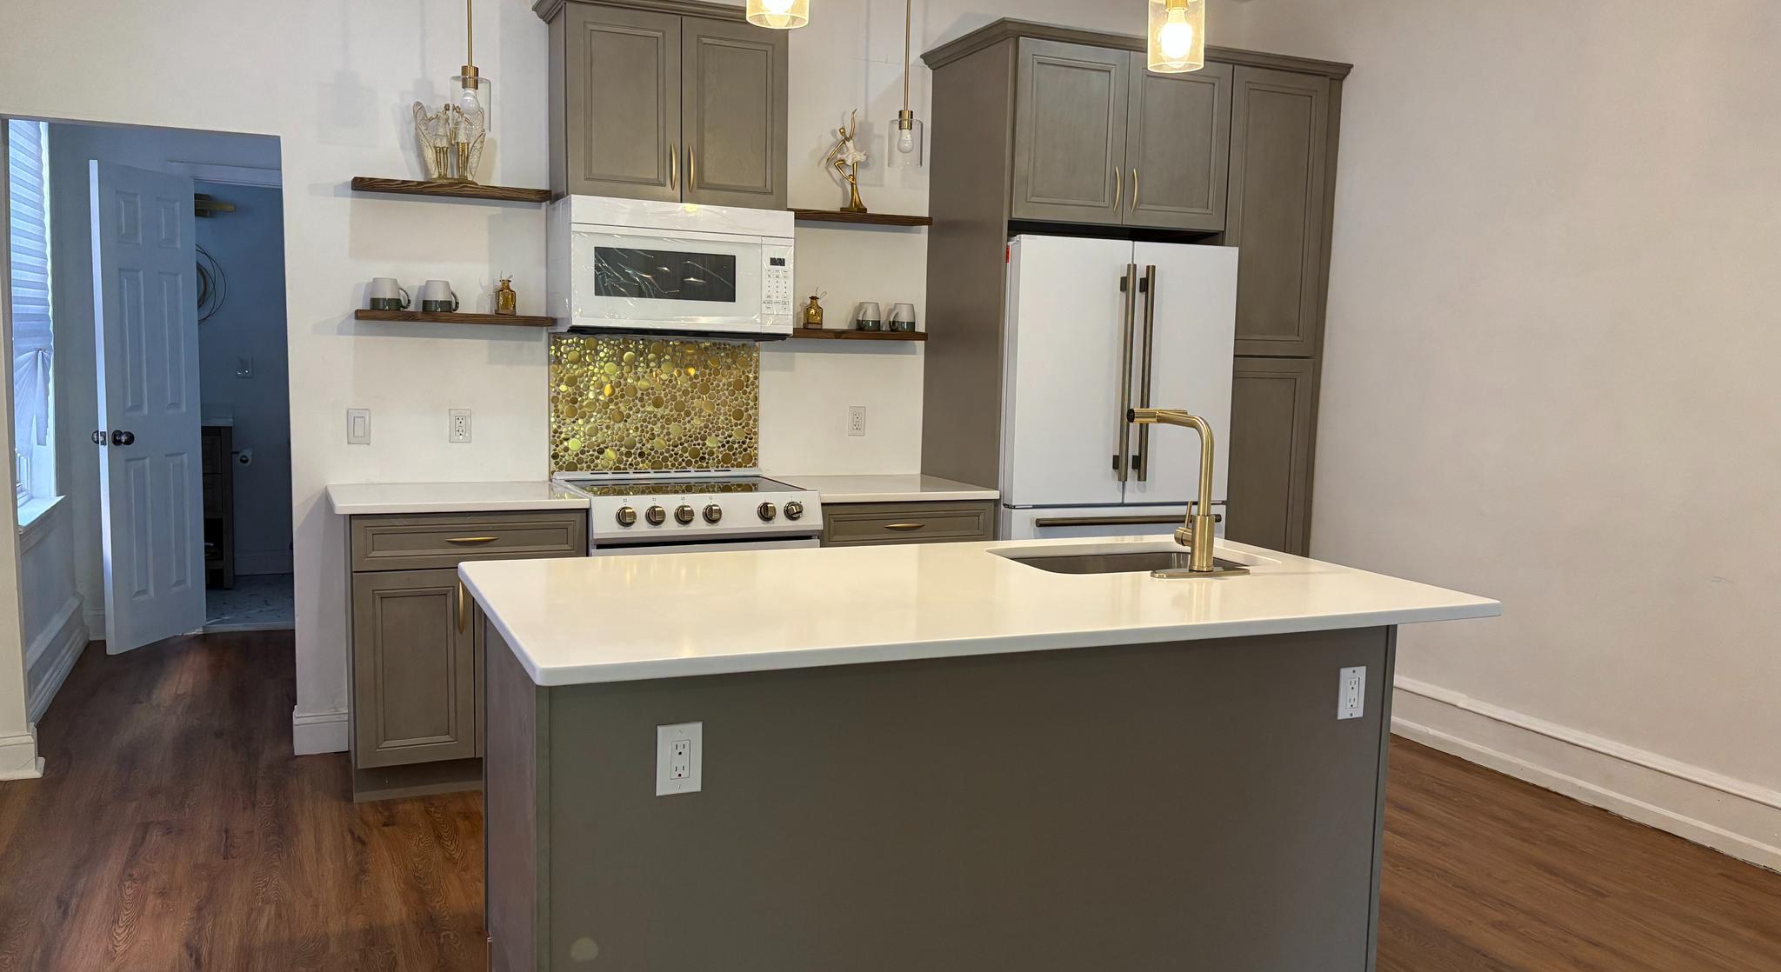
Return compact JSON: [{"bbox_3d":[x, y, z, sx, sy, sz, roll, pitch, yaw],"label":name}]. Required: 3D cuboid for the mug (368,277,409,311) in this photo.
[{"bbox_3d":[-1.649,-0.627,4.421,0.125,0.115,0.097,-1,6,-24],"label":"mug"}]

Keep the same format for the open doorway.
[{"bbox_3d":[-2.374,-0.112,4.339,0.764,2.042,0.130,-1,6,-24],"label":"open doorway"}]

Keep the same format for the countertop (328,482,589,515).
[{"bbox_3d":[-1.423,0.037,4.360,0.740,0.028,0.610,-1,6,-24],"label":"countertop"}]

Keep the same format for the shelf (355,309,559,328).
[{"bbox_3d":[-1.465,-0.560,4.513,0.634,0.031,0.190,-1,6,-24],"label":"shelf"}]

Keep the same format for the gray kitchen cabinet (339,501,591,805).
[{"bbox_3d":[-1.409,0.486,4.419,0.699,0.884,0.610,-1,6,-24],"label":"gray kitchen cabinet"}]

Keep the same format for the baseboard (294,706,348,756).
[{"bbox_3d":[-1.933,0.828,4.547,0.179,0.165,0.018,-1,6,-24],"label":"baseboard"}]

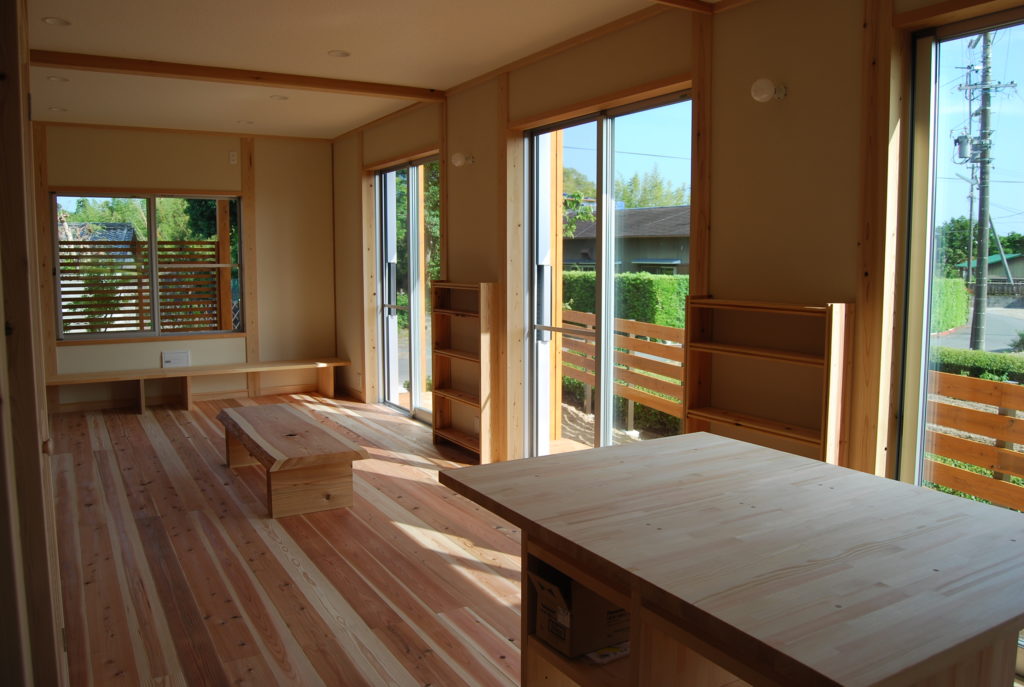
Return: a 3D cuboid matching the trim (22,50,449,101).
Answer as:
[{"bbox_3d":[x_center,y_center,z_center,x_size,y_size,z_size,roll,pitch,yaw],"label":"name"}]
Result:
[{"bbox_3d":[-1.669,-1.723,5.063,2.618,0.079,0.120,-4,7,-29],"label":"trim"}]

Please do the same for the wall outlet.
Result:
[{"bbox_3d":[-3.272,0.160,7.495,0.258,0.165,0.040,-4,7,-29],"label":"wall outlet"}]

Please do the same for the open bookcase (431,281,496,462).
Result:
[{"bbox_3d":[-0.344,0.186,5.547,0.150,1.220,0.790,-4,7,-29],"label":"open bookcase"}]

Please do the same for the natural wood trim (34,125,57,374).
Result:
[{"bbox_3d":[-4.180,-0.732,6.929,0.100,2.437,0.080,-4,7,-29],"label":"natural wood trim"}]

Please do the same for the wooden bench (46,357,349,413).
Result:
[{"bbox_3d":[-2.952,0.395,7.412,2.720,0.355,0.450,-4,7,-29],"label":"wooden bench"}]

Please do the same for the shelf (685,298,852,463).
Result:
[{"bbox_3d":[1.021,0.436,3.176,0.150,1.220,0.770,-4,7,-29],"label":"shelf"}]

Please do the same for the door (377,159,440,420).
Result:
[{"bbox_3d":[-0.883,-0.464,6.860,0.101,2.252,1.677,-4,7,-31],"label":"door"}]

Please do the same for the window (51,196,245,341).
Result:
[{"bbox_3d":[-3.439,-0.737,7.381,1.630,1.330,0.100,-4,7,-29],"label":"window"}]

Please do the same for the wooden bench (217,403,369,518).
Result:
[{"bbox_3d":[-1.481,0.701,5.018,0.576,0.333,1.646,-4,7,-31],"label":"wooden bench"}]

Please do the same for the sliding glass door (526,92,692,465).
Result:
[{"bbox_3d":[0.525,-0.208,4.448,0.100,2.170,1.640,-4,7,-29],"label":"sliding glass door"}]

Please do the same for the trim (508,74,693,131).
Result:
[{"bbox_3d":[0.461,-1.338,4.335,0.111,0.045,1.697,-4,7,-31],"label":"trim"}]

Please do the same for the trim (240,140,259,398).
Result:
[{"bbox_3d":[-2.646,-0.740,7.766,0.121,2.626,0.091,-4,7,-31],"label":"trim"}]

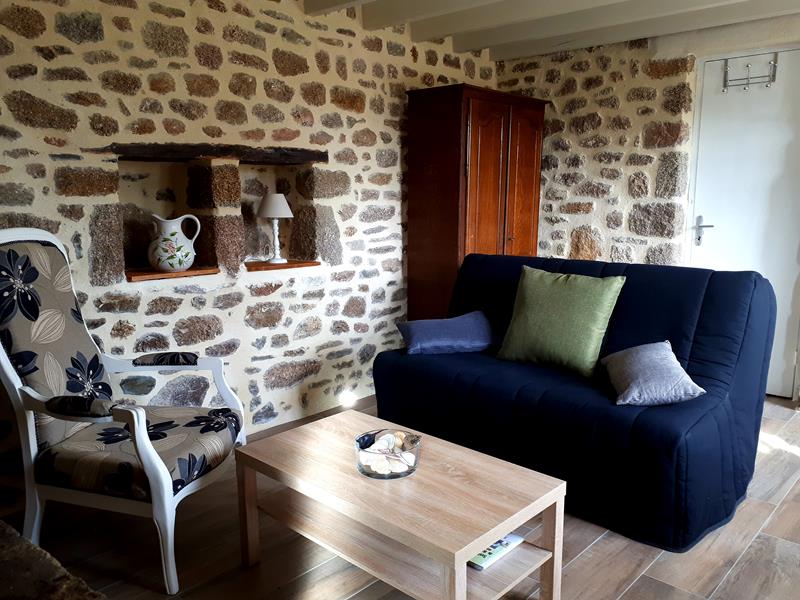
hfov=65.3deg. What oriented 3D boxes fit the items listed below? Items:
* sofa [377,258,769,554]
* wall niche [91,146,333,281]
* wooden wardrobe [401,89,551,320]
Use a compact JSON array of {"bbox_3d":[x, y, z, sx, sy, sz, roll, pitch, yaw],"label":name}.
[{"bbox_3d":[0.740,0.297,2.870,1.470,0.920,0.940,8,12,43],"label":"sofa"},{"bbox_3d":[-0.921,-0.448,3.133,0.320,0.615,1.250,8,12,42],"label":"wall niche"},{"bbox_3d":[0.520,-0.378,4.134,0.440,1.855,0.940,8,12,42],"label":"wooden wardrobe"}]

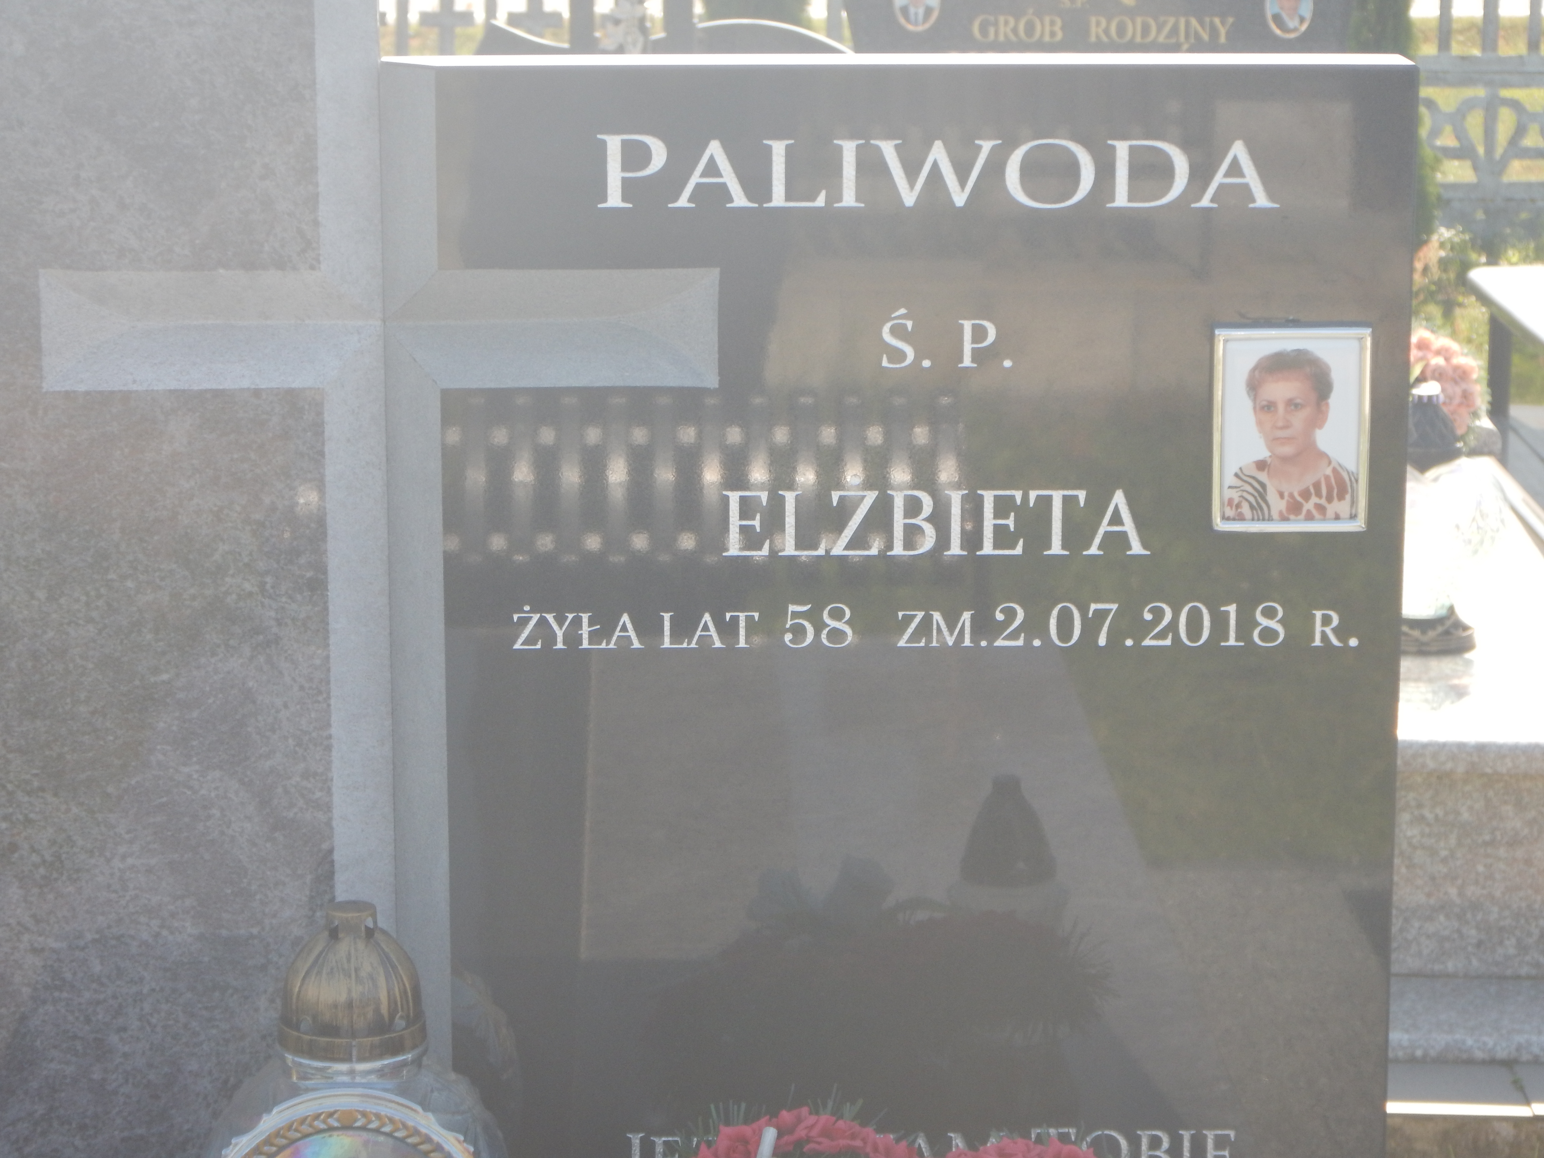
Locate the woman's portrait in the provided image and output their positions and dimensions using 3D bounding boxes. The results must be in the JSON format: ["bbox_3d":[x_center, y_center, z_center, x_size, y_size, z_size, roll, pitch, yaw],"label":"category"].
[{"bbox_3d":[0.329,-0.095,2.600,0.098,0.130,0.011,0,12,-1],"label":"woman's portrait"}]

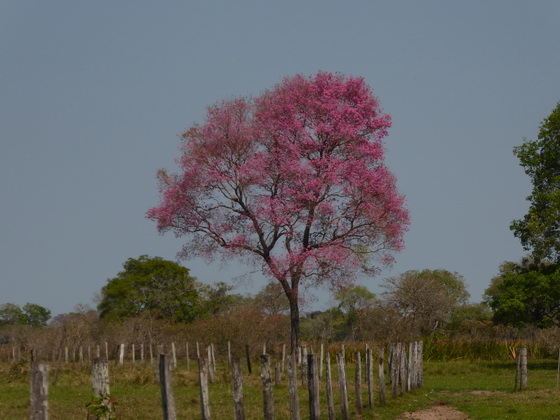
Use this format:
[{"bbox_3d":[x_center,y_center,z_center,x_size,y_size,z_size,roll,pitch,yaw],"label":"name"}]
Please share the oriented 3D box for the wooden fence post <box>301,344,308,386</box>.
[{"bbox_3d":[0.852,5.317,118.000,0.177,1.397,0.177,-1,-2,0],"label":"wooden fence post"}]

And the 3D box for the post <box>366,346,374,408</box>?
[{"bbox_3d":[2.056,3.817,78.666,0.116,1.341,0.116,0,-2,0],"label":"post"}]

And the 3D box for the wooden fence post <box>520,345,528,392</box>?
[{"bbox_3d":[7.667,4.990,109.000,0.208,1.385,0.208,-1,-2,4],"label":"wooden fence post"}]

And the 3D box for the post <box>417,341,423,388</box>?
[{"bbox_3d":[4.290,4.711,105.567,0.143,1.403,0.143,0,-2,0],"label":"post"}]

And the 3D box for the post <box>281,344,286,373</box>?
[{"bbox_3d":[0.158,6.401,147.745,0.116,1.323,0.116,0,-2,0],"label":"post"}]

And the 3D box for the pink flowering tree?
[{"bbox_3d":[-0.147,0.323,203.000,15.363,16.770,14.595,-1,-2,0],"label":"pink flowering tree"}]

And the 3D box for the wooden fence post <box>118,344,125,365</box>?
[{"bbox_3d":[-9.356,8.571,205.000,0.225,1.214,0.225,0,-2,-3],"label":"wooden fence post"}]

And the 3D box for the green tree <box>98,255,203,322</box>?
[{"bbox_3d":[-11.596,8.513,310.000,9.312,9.057,8.847,0,-2,0],"label":"green tree"}]

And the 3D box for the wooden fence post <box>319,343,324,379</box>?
[{"bbox_3d":[1.635,5.941,135.750,0.111,1.333,0.111,0,-2,0],"label":"wooden fence post"}]

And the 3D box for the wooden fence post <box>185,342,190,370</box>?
[{"bbox_3d":[-4.624,7.363,174.000,0.126,1.407,0.126,-1,-2,-2],"label":"wooden fence post"}]

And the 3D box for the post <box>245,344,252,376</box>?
[{"bbox_3d":[-1.417,6.900,159.777,0.130,1.292,0.130,0,-2,0],"label":"post"}]

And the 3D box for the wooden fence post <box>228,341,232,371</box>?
[{"bbox_3d":[-2.431,7.169,170.000,0.118,1.424,0.118,-1,-2,-1],"label":"wooden fence post"}]

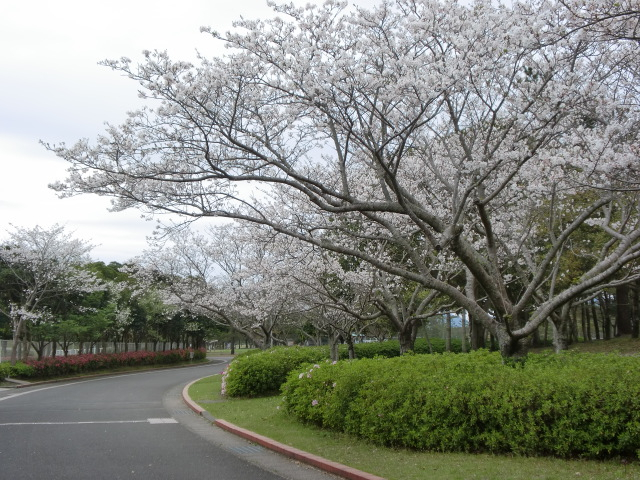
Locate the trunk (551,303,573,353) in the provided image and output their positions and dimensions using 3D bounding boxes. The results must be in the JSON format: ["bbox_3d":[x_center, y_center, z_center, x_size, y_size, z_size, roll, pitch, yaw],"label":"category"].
[{"bbox_3d":[6.967,2.582,32.000,0.490,1.442,0.490,0,-5,0],"label":"trunk"}]

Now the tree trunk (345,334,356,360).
[{"bbox_3d":[1.127,4.047,41.000,0.314,1.109,0.314,0,-5,0],"label":"tree trunk"}]

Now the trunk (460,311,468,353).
[{"bbox_3d":[5.471,3.502,42.000,0.227,1.666,0.227,0,-5,0],"label":"trunk"}]

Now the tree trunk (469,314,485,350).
[{"bbox_3d":[5.643,3.408,40.000,0.469,1.442,0.469,0,-5,0],"label":"tree trunk"}]

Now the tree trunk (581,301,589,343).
[{"bbox_3d":[10.968,3.421,46.000,0.270,1.659,0.270,0,-5,0],"label":"tree trunk"}]

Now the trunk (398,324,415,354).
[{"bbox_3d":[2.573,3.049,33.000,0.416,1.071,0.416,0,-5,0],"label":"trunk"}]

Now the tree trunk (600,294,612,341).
[{"bbox_3d":[11.622,3.103,45.000,0.325,1.947,0.325,0,-5,0],"label":"tree trunk"}]

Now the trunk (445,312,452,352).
[{"bbox_3d":[4.865,3.540,42.000,0.227,1.590,0.227,0,-5,0],"label":"trunk"}]

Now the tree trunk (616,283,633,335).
[{"bbox_3d":[12.078,2.737,44.000,0.575,2.102,0.575,0,-5,0],"label":"tree trunk"}]

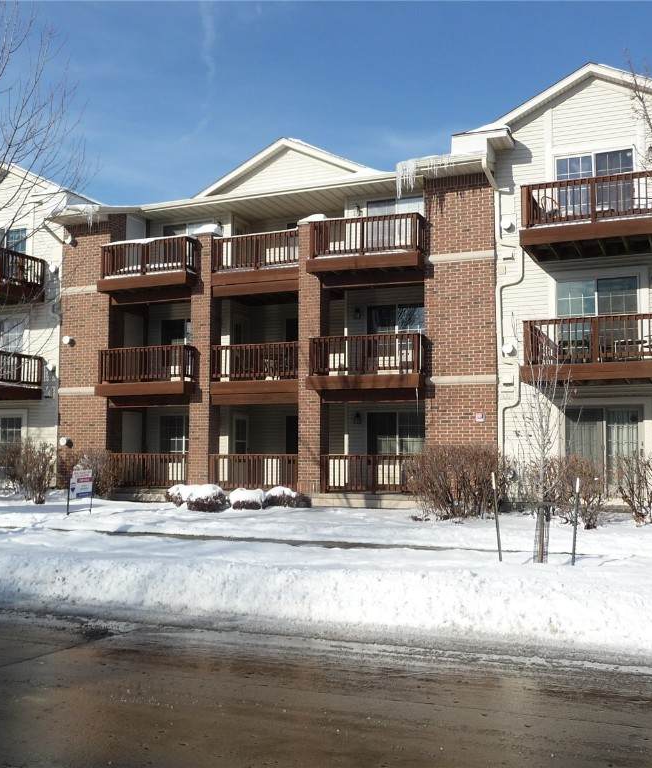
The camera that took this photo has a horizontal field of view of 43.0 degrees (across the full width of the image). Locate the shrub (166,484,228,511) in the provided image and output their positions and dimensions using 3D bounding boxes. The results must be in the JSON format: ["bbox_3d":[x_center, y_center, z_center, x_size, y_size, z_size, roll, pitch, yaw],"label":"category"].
[{"bbox_3d":[-3.044,2.711,19.697,1.423,0.623,1.034,-2,-5,23],"label":"shrub"}]

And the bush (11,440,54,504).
[{"bbox_3d":[-7.568,2.290,21.430,1.032,1.606,1.000,-2,-5,23],"label":"bush"}]

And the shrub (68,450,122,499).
[{"bbox_3d":[-6.022,2.364,21.640,1.340,1.216,1.168,-2,-5,23],"label":"shrub"}]

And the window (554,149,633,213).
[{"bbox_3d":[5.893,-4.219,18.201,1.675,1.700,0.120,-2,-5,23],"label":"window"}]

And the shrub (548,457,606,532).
[{"bbox_3d":[4.732,2.041,15.583,1.037,1.387,1.004,-2,-5,23],"label":"shrub"}]

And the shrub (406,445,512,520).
[{"bbox_3d":[2.732,1.979,16.953,2.061,1.477,1.518,-2,-5,22],"label":"shrub"}]

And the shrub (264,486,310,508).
[{"bbox_3d":[-0.871,2.603,18.735,1.040,0.477,0.810,-2,-5,22],"label":"shrub"}]

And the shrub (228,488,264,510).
[{"bbox_3d":[-1.804,2.608,18.793,0.817,0.471,0.759,0,-4,0],"label":"shrub"}]

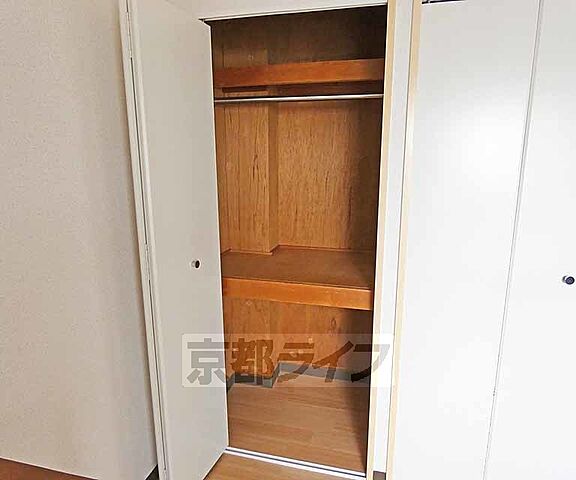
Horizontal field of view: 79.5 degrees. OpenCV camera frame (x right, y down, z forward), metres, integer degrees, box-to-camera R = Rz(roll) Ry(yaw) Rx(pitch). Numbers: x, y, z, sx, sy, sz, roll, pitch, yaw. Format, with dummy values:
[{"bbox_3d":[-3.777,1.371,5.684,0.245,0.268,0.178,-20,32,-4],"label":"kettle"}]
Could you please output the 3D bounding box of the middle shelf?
[{"bbox_3d":[0.024,0.158,1.825,0.841,0.088,0.686,2,11,13],"label":"middle shelf"}]

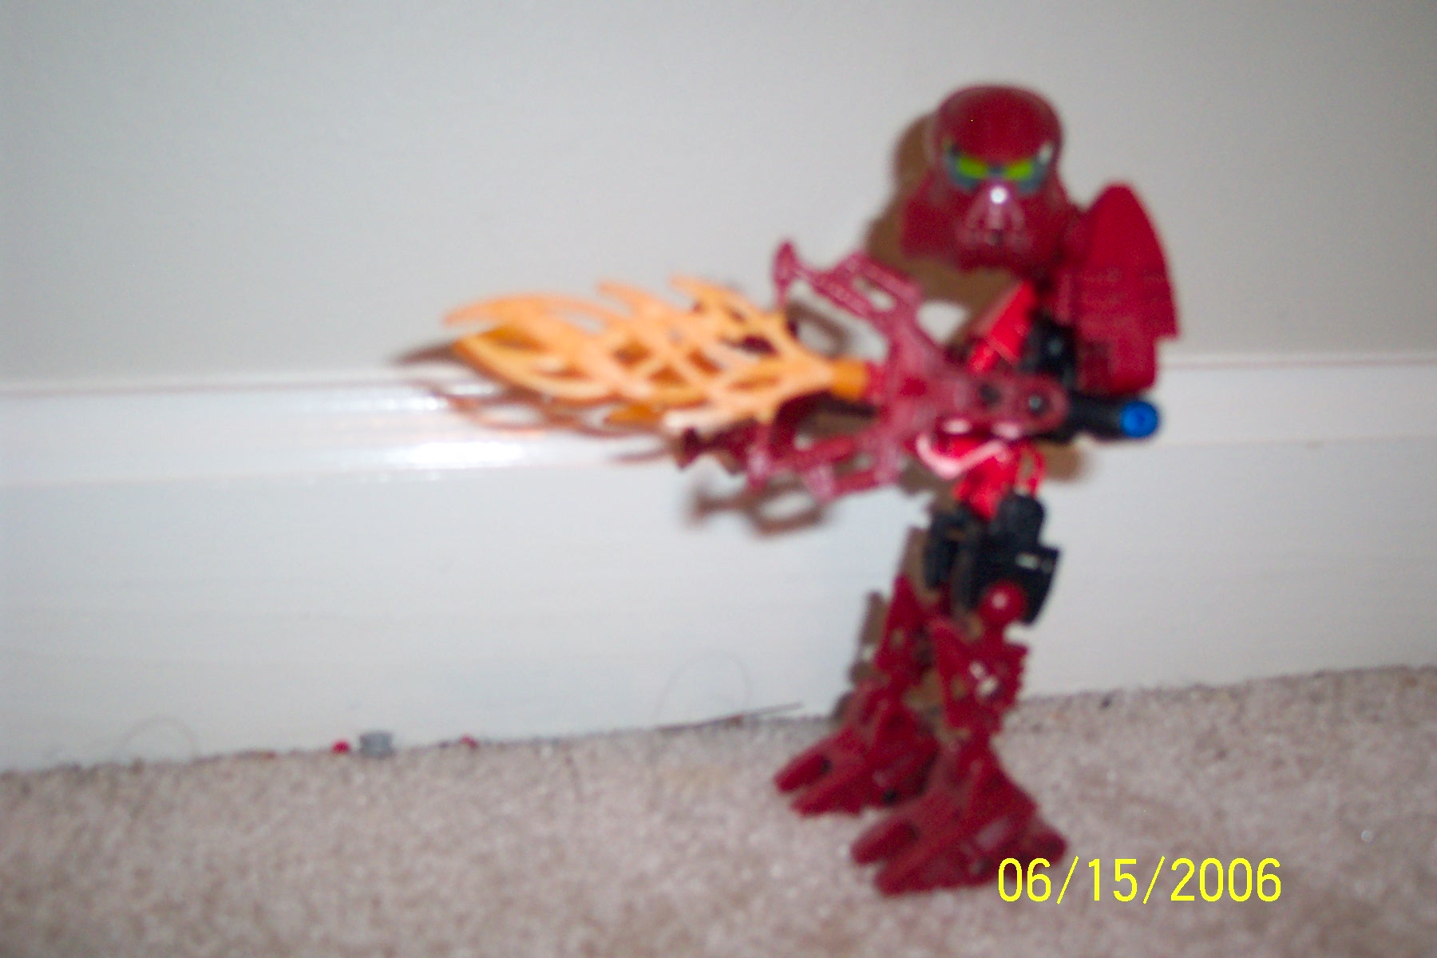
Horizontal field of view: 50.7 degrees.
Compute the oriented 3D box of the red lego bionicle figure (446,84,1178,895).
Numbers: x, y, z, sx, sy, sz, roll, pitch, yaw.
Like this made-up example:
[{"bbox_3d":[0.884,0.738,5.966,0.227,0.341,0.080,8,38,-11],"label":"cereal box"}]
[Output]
[{"bbox_3d":[0.023,0.003,0.339,0.132,0.179,0.107,-7,14,-34],"label":"red lego bionicle figure"}]

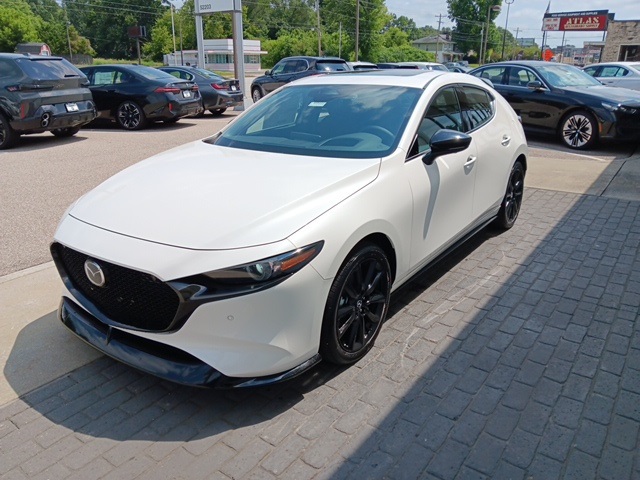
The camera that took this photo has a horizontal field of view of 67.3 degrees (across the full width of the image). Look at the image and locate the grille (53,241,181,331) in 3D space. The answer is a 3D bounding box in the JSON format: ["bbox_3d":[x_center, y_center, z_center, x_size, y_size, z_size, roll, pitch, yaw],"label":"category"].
[{"bbox_3d":[-0.980,0.208,2.231,0.930,0.310,0.150,14,24,34],"label":"grille"}]

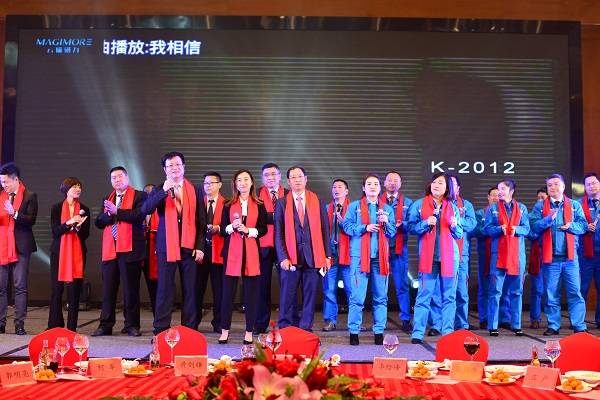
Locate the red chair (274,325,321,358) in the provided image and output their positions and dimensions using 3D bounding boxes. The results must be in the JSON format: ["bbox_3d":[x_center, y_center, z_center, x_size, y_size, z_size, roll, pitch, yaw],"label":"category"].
[{"bbox_3d":[-0.030,1.330,5.459,0.440,0.950,0.540,0,-3,0],"label":"red chair"}]

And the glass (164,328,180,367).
[{"bbox_3d":[-0.758,0.881,4.957,0.092,0.232,0.092,0,-3,0],"label":"glass"}]

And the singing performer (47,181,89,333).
[{"bbox_3d":[-2.412,0.586,8.720,0.440,1.620,0.340,1,-4,-14],"label":"singing performer"}]

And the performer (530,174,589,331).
[{"bbox_3d":[2.756,0.585,8.849,0.560,1.700,0.400,0,-3,12],"label":"performer"}]

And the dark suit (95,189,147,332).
[{"bbox_3d":[-1.842,0.631,8.550,0.480,1.460,0.360,-1,-3,18],"label":"dark suit"}]

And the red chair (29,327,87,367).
[{"bbox_3d":[-1.529,1.307,5.269,0.440,0.950,0.540,1,-3,-18],"label":"red chair"}]

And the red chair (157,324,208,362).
[{"bbox_3d":[-0.776,1.319,5.411,0.440,0.950,0.540,1,-3,-8],"label":"red chair"}]

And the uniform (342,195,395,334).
[{"bbox_3d":[0.662,0.642,8.050,0.530,1.330,0.340,0,-3,-1],"label":"uniform"}]

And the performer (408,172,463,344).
[{"bbox_3d":[1.313,0.567,8.077,0.500,1.630,0.400,0,-3,6],"label":"performer"}]

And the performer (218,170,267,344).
[{"bbox_3d":[-0.555,0.550,8.040,0.460,1.660,0.340,0,-3,0],"label":"performer"}]

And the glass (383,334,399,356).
[{"bbox_3d":[0.515,0.878,4.747,0.092,0.228,0.092,0,-3,0],"label":"glass"}]

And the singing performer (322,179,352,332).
[{"bbox_3d":[0.485,0.612,9.300,0.500,1.700,0.380,0,-3,3],"label":"singing performer"}]

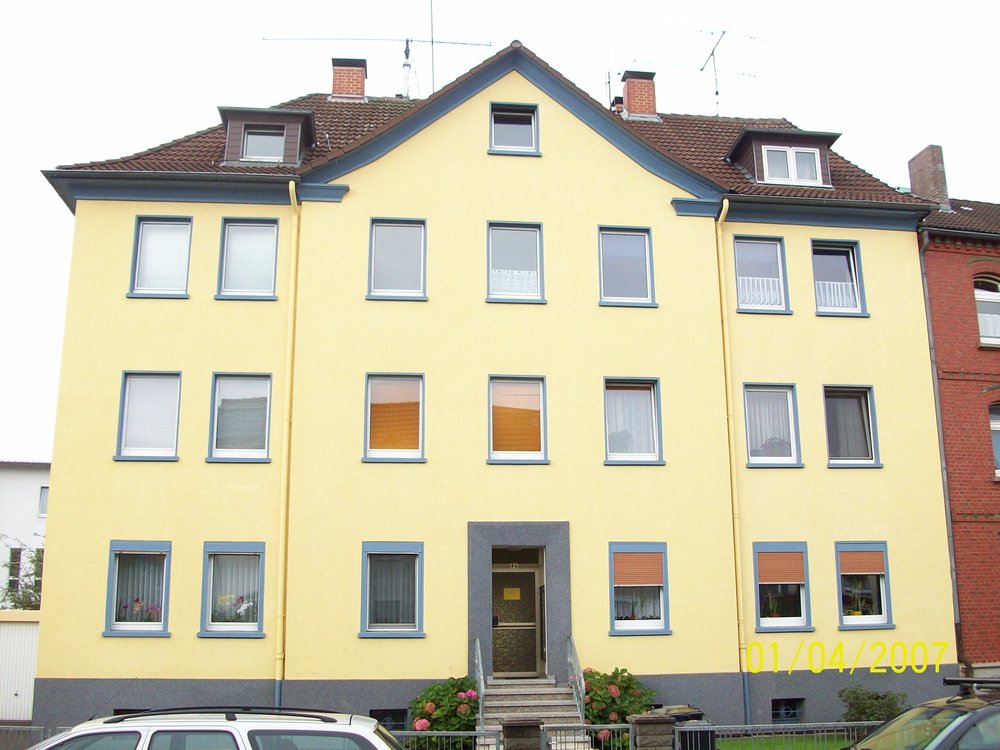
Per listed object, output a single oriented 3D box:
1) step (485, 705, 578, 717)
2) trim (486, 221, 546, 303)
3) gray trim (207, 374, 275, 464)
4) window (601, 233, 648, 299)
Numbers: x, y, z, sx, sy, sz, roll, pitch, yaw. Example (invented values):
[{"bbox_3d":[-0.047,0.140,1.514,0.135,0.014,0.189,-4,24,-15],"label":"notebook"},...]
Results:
[{"bbox_3d":[0.512,5.629,16.479,1.660,0.170,0.300,1,-13,-6],"label":"step"},{"bbox_3d":[0.310,-2.148,18.916,1.164,1.664,0.150,1,-12,-6],"label":"trim"},{"bbox_3d":[-4.724,0.788,17.926,1.170,1.680,0.200,1,-13,-6],"label":"gray trim"},{"bbox_3d":[2.461,-2.169,19.444,0.902,1.314,0.090,1,-13,-6],"label":"window"}]

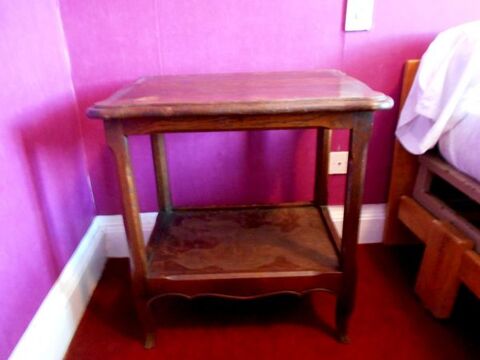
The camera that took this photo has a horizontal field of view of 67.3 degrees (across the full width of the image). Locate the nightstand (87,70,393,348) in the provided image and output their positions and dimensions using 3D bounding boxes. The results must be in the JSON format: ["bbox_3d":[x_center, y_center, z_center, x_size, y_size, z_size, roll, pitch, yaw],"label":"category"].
[{"bbox_3d":[0.007,0.081,1.038,0.612,0.690,0.403,-1,24,0],"label":"nightstand"}]

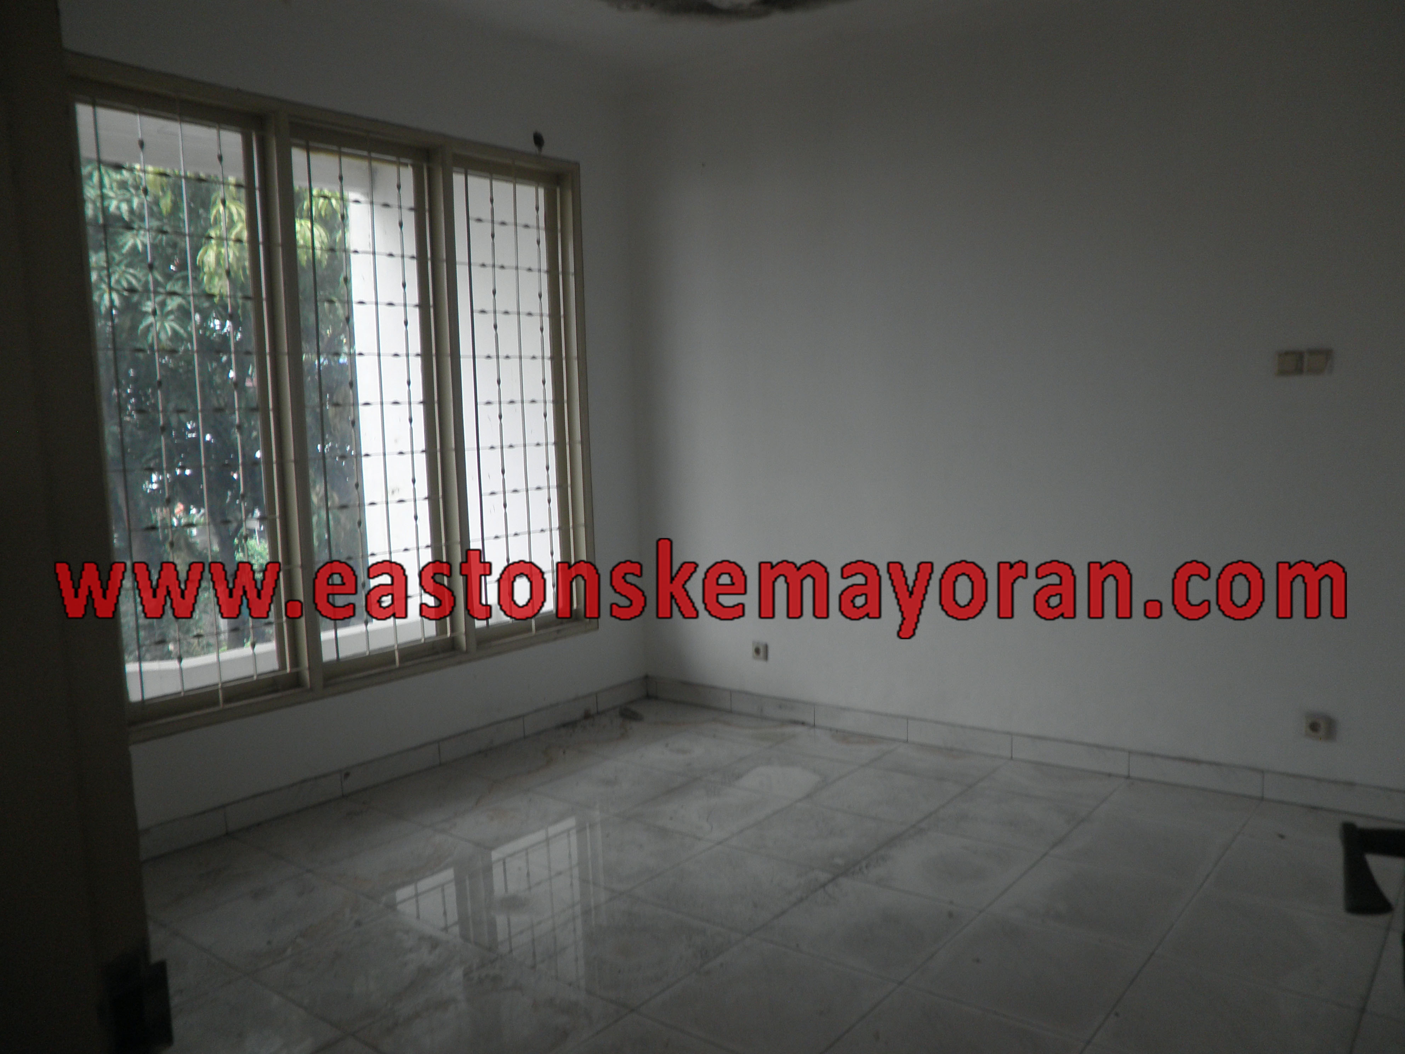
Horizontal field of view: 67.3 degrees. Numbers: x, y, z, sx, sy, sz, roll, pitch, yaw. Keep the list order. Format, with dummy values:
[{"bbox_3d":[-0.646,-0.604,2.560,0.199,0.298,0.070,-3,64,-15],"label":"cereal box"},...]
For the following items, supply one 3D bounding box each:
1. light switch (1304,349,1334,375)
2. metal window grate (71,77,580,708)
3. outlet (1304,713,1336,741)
[{"bbox_3d":[1.773,-0.475,3.037,0.075,0.075,0.018,2,7,39],"label":"light switch"},{"bbox_3d":[-1.362,-0.505,4.463,0.120,2.290,2.400,2,7,39],"label":"metal window grate"},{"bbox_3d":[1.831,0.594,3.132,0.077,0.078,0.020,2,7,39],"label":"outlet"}]

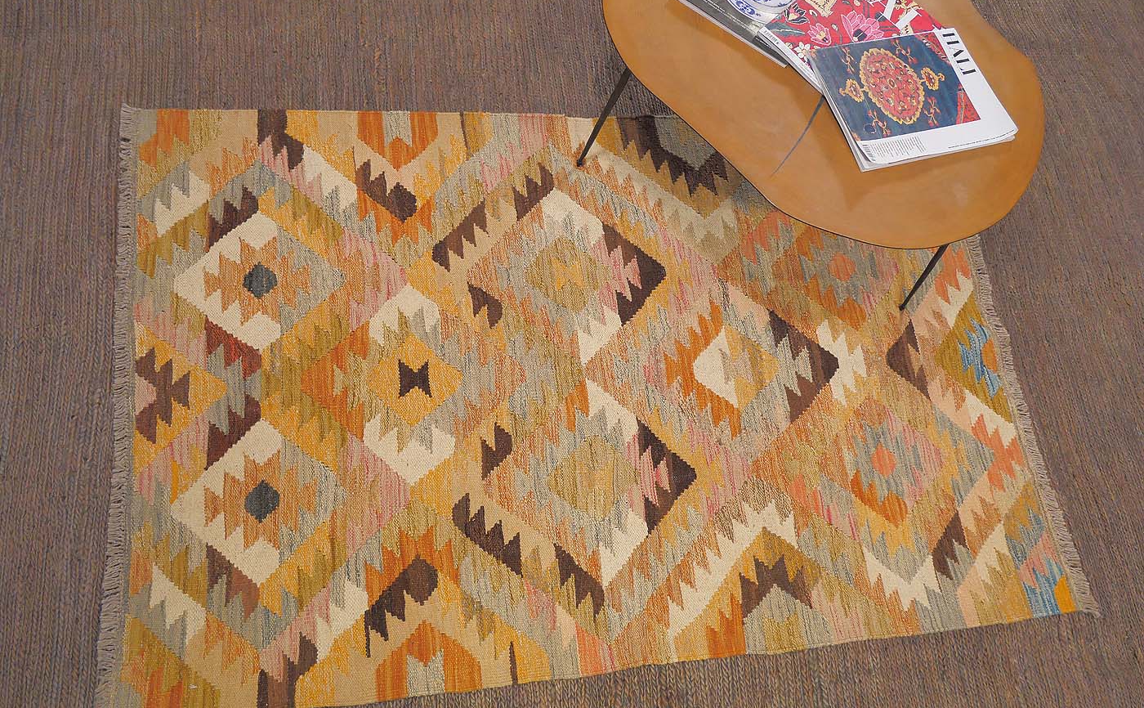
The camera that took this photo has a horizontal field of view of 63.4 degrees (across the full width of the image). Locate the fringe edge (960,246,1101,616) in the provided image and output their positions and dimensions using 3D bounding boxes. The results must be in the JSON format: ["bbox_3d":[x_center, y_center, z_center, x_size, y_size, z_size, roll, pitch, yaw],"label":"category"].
[{"bbox_3d":[0.926,-0.020,1.972,0.056,0.010,1.122,-2,69,-13],"label":"fringe edge"}]

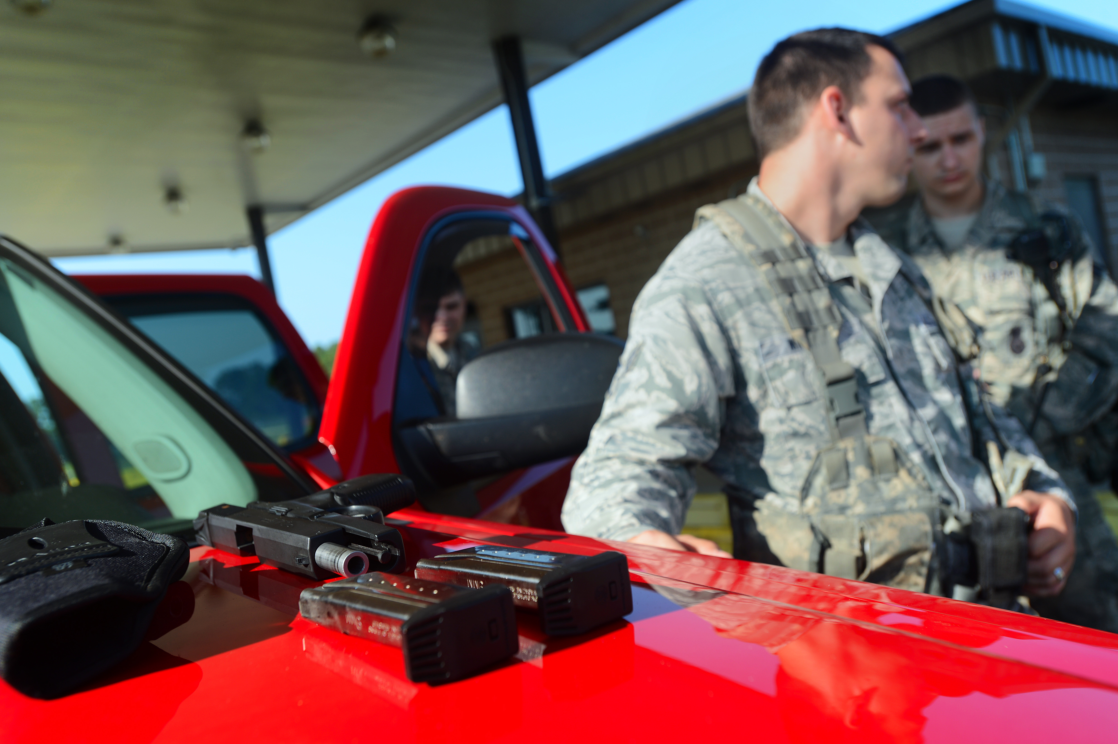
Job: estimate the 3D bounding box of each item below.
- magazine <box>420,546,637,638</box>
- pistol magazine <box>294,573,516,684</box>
[{"bbox_3d":[-0.024,0.115,0.470,0.051,0.030,0.117,-8,2,-44],"label":"magazine"},{"bbox_3d":[-0.079,0.121,0.426,0.051,0.030,0.117,-8,2,-43],"label":"pistol magazine"}]

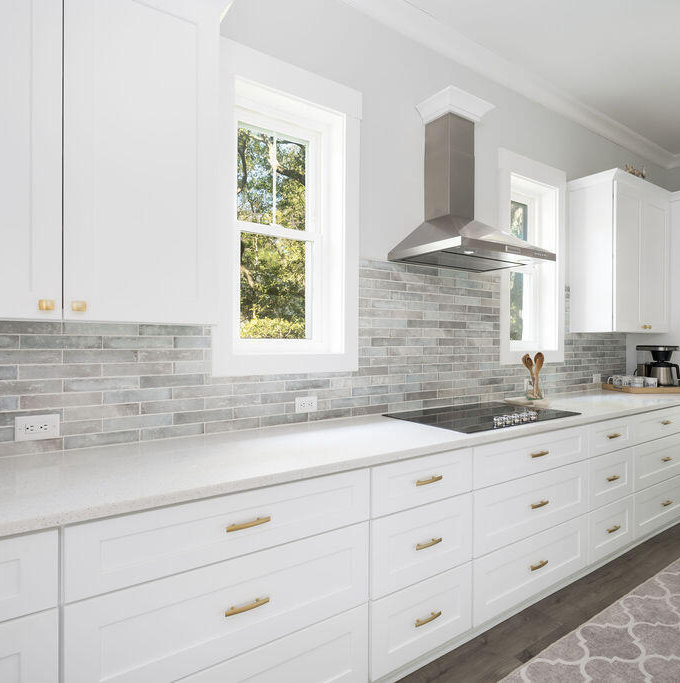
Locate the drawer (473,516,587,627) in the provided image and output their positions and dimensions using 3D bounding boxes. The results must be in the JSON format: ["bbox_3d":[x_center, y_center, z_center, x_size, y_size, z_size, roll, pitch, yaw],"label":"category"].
[{"bbox_3d":[0.812,1.035,2.166,0.886,0.282,0.430,0,0,-33],"label":"drawer"}]

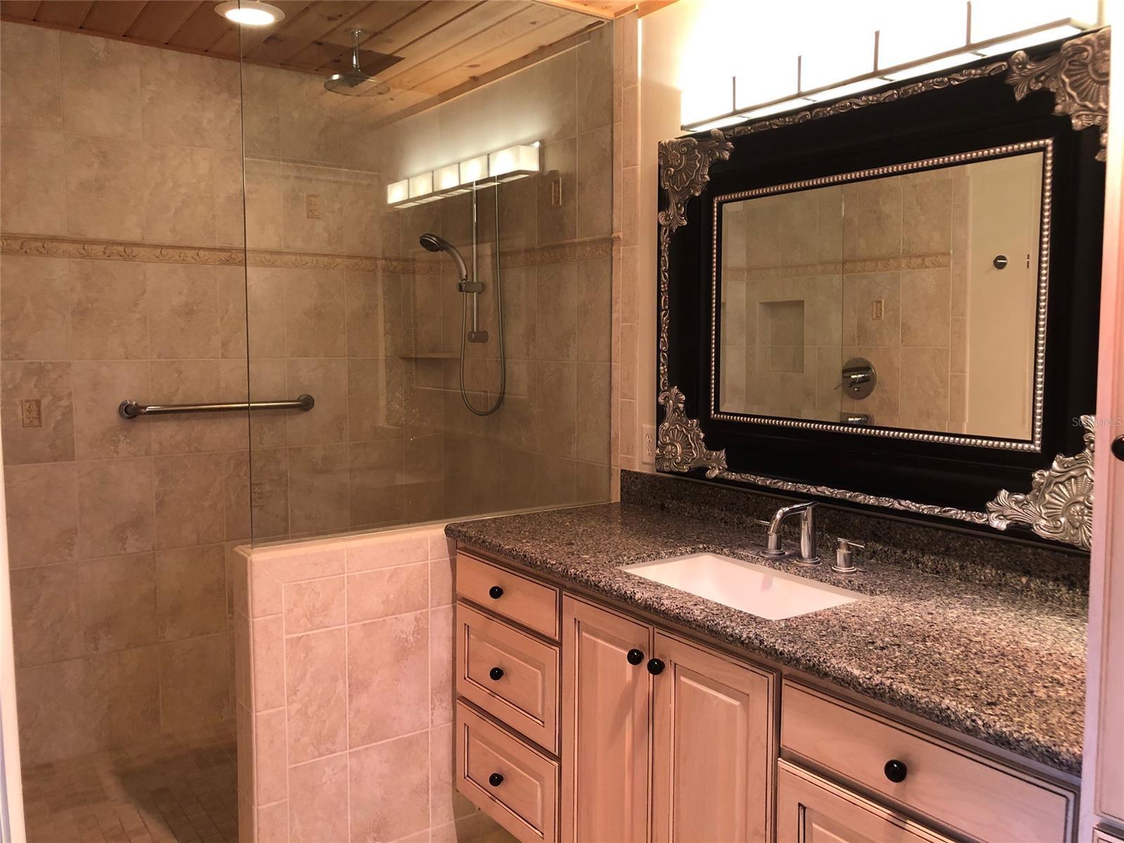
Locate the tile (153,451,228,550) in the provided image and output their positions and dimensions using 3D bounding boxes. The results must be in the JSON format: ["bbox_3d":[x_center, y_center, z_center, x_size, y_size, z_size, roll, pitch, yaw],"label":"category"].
[{"bbox_3d":[-1.384,0.295,3.378,0.245,0.347,0.010,-3,6,-35],"label":"tile"}]

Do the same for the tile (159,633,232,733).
[{"bbox_3d":[-1.386,0.992,3.439,0.245,0.347,0.010,-3,6,-35],"label":"tile"}]

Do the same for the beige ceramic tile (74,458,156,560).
[{"bbox_3d":[-1.586,0.307,3.235,0.245,0.347,0.010,-3,6,-35],"label":"beige ceramic tile"}]

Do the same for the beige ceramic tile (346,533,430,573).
[{"bbox_3d":[-0.453,0.340,2.362,0.233,0.079,0.012,-3,6,-35],"label":"beige ceramic tile"}]

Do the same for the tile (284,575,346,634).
[{"bbox_3d":[-0.613,0.455,2.259,0.153,0.129,0.012,-3,6,-35],"label":"tile"}]

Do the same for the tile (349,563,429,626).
[{"bbox_3d":[-0.481,0.476,2.517,0.245,0.135,0.010,-3,6,-35],"label":"tile"}]

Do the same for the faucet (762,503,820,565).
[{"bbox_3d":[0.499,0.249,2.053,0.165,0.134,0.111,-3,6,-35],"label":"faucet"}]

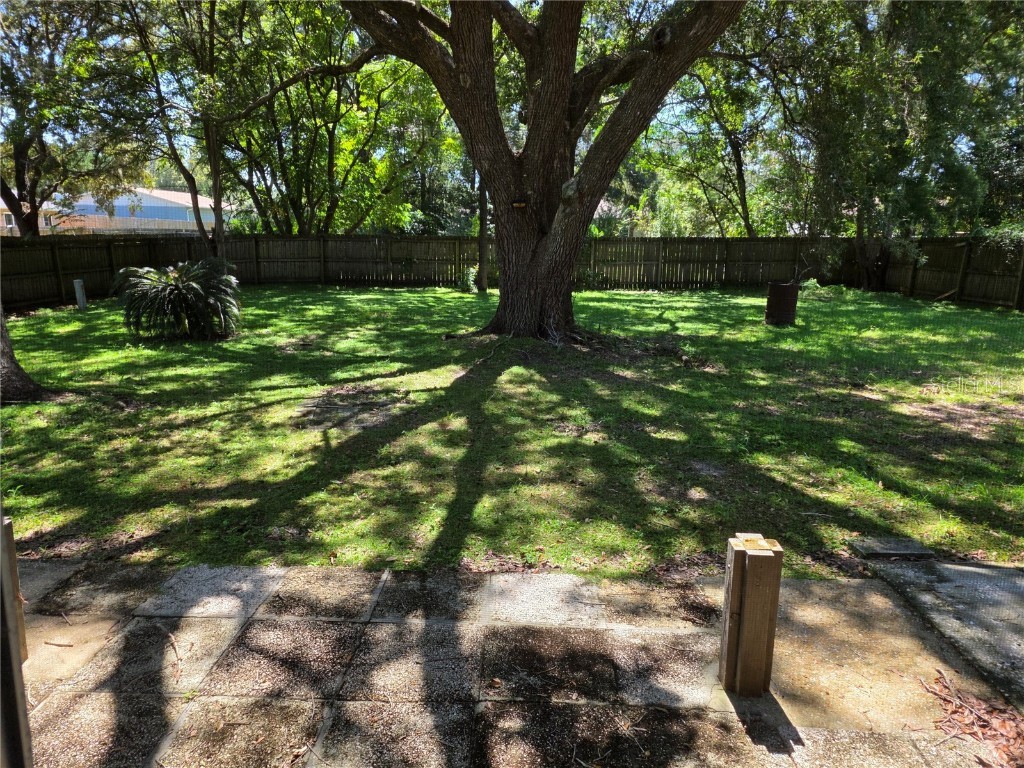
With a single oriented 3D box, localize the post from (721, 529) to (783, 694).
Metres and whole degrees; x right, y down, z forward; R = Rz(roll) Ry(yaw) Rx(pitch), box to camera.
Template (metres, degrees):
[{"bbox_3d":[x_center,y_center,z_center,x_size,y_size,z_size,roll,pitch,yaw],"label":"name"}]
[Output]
[{"bbox_3d":[0.864,0.843,2.476,0.165,0.554,0.165,1,12,4],"label":"post"}]

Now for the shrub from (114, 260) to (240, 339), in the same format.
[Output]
[{"bbox_3d":[-5.735,-1.462,11.700,1.970,1.240,1.950,-6,14,-25],"label":"shrub"}]

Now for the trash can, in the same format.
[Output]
[{"bbox_3d":[5.466,-1.633,13.800,0.590,0.870,0.590,5,13,21],"label":"trash can"}]

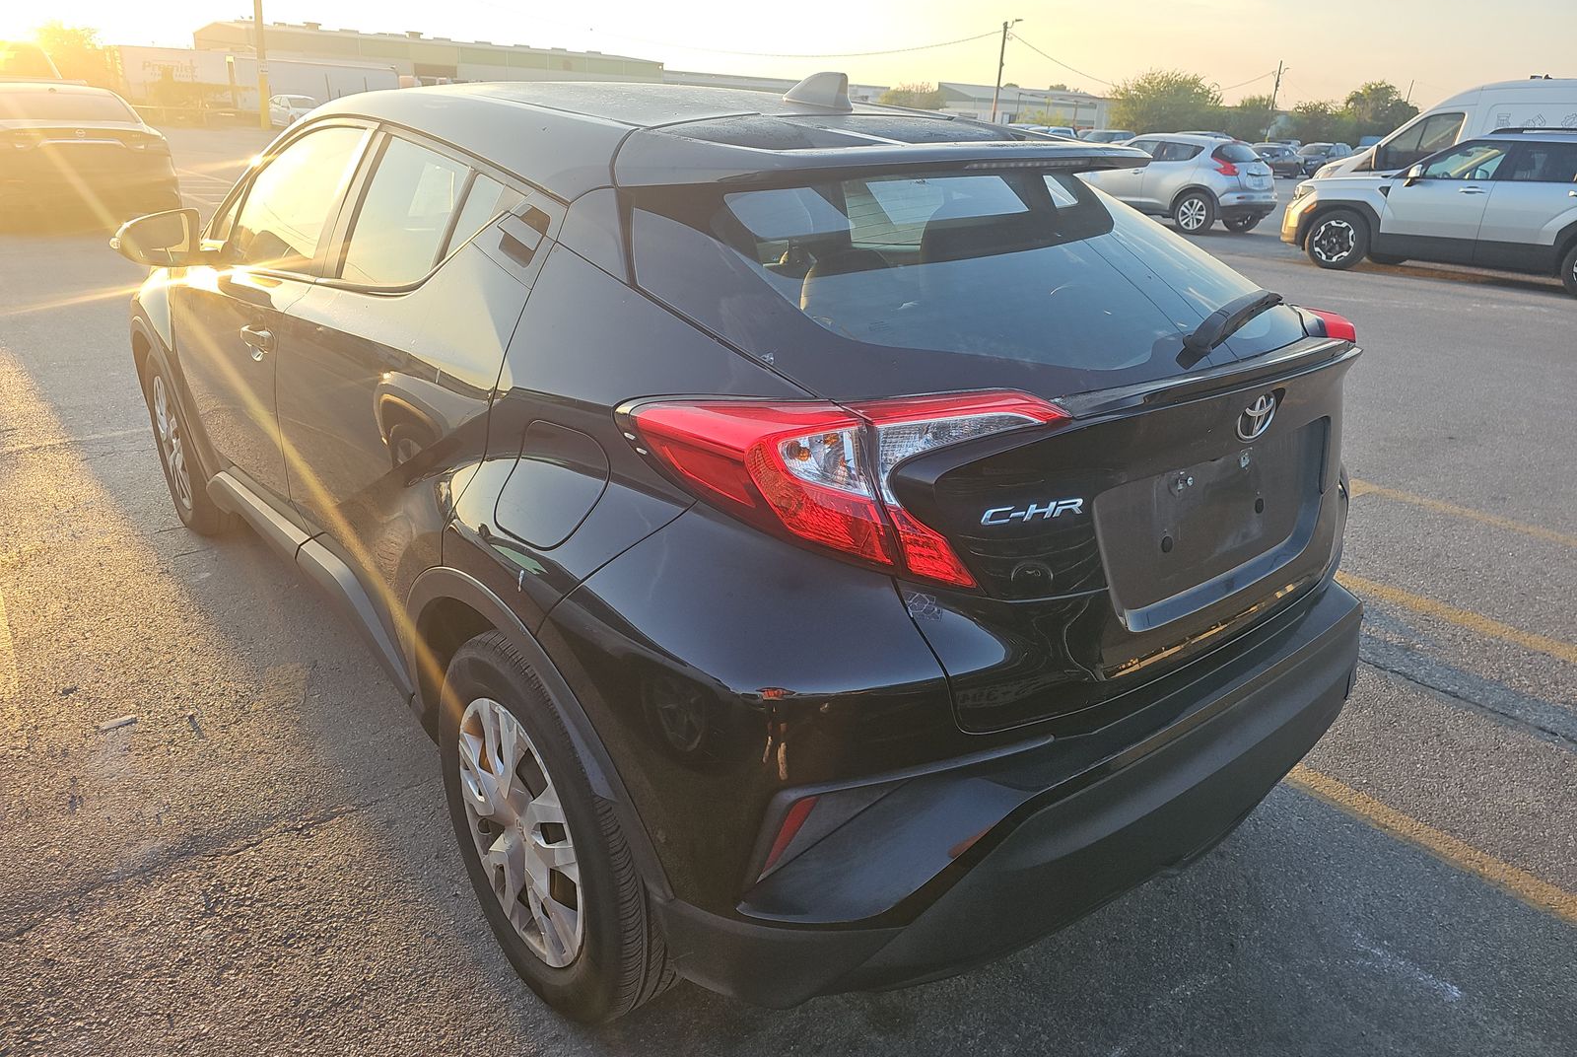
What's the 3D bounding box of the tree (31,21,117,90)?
[{"bbox_3d":[-39.591,-25.749,58.872,4.705,4.822,4.235,-10,25,-30],"label":"tree"}]

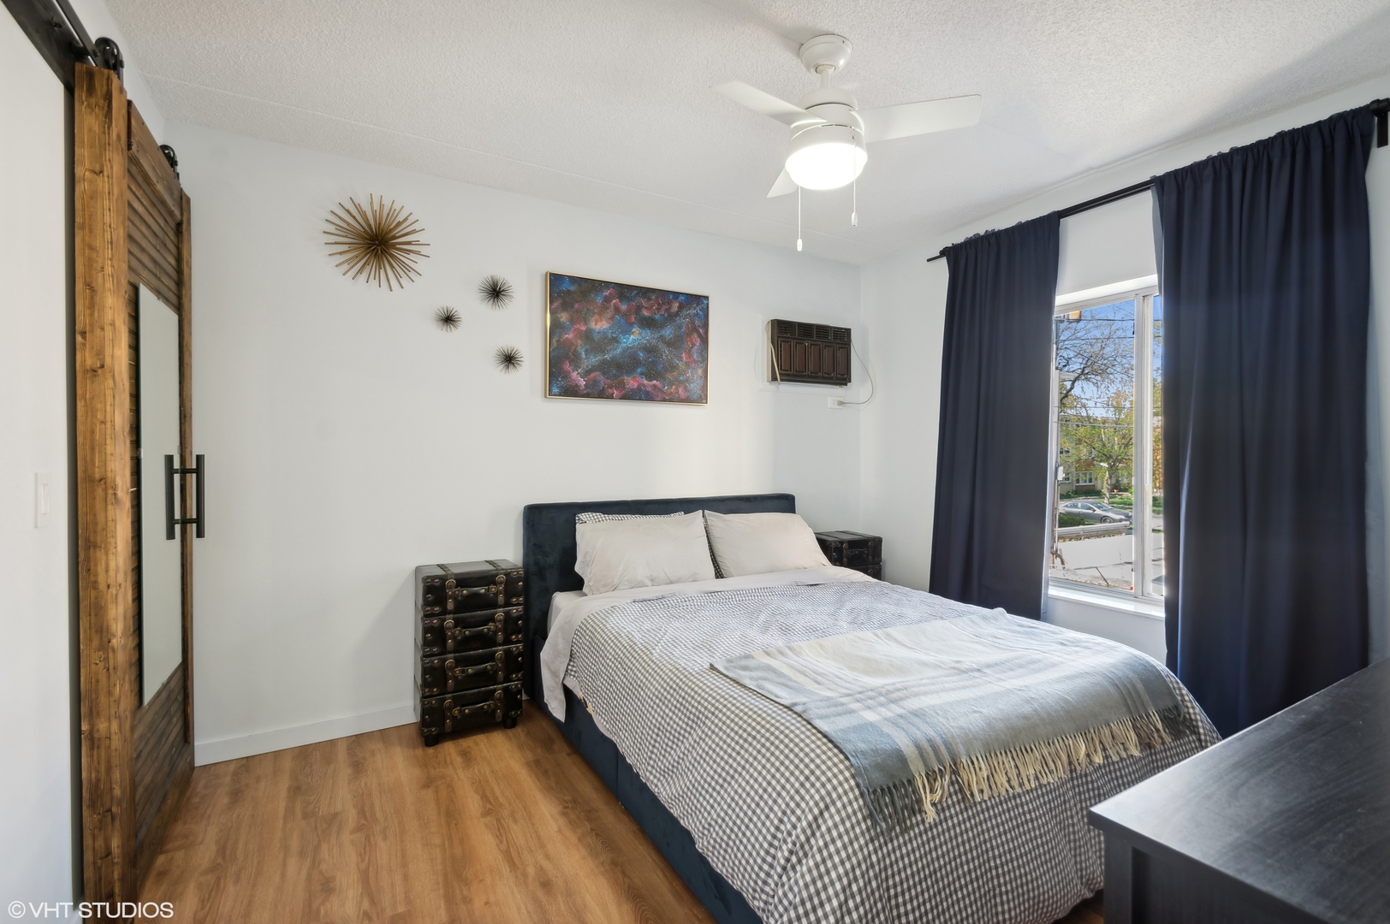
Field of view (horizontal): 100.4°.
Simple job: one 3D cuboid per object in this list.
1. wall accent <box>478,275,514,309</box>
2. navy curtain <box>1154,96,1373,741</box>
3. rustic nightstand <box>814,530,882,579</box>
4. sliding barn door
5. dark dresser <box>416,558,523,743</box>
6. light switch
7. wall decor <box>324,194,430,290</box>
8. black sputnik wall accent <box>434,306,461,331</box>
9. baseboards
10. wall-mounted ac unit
[{"bbox_3d":[-0.923,-0.793,2.692,0.160,0.160,0.085,0,1,-29],"label":"wall accent"},{"bbox_3d":[2.058,-0.005,2.147,0.110,2.300,0.580,0,1,-32],"label":"navy curtain"},{"bbox_3d":[0.901,0.797,3.553,0.405,0.690,0.290,0,0,-29],"label":"rustic nightstand"},{"bbox_3d":[-1.700,0.090,1.798,0.070,2.143,0.828,0,1,-31],"label":"sliding barn door"},{"bbox_3d":[-0.990,0.816,2.554,0.410,0.700,0.275,0,1,-29],"label":"dark dresser"},{"bbox_3d":[-1.367,0.080,1.214,0.009,0.115,0.070,0,0,-32],"label":"light switch"},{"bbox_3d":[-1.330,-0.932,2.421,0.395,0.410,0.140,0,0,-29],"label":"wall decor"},{"bbox_3d":[-1.105,-0.642,2.593,0.112,0.116,0.055,0,0,-29],"label":"black sputnik wall accent"},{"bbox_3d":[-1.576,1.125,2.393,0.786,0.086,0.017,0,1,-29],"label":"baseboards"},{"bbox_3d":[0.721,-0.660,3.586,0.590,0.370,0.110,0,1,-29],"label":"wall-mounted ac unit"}]

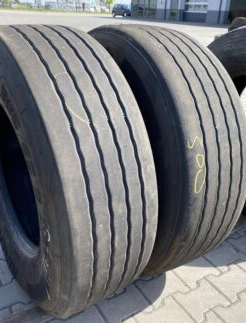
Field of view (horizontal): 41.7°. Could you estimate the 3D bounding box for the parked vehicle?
[{"bbox_3d":[0.419,-20.030,42.848,1.780,1.570,4.250,-15,30,-31],"label":"parked vehicle"}]

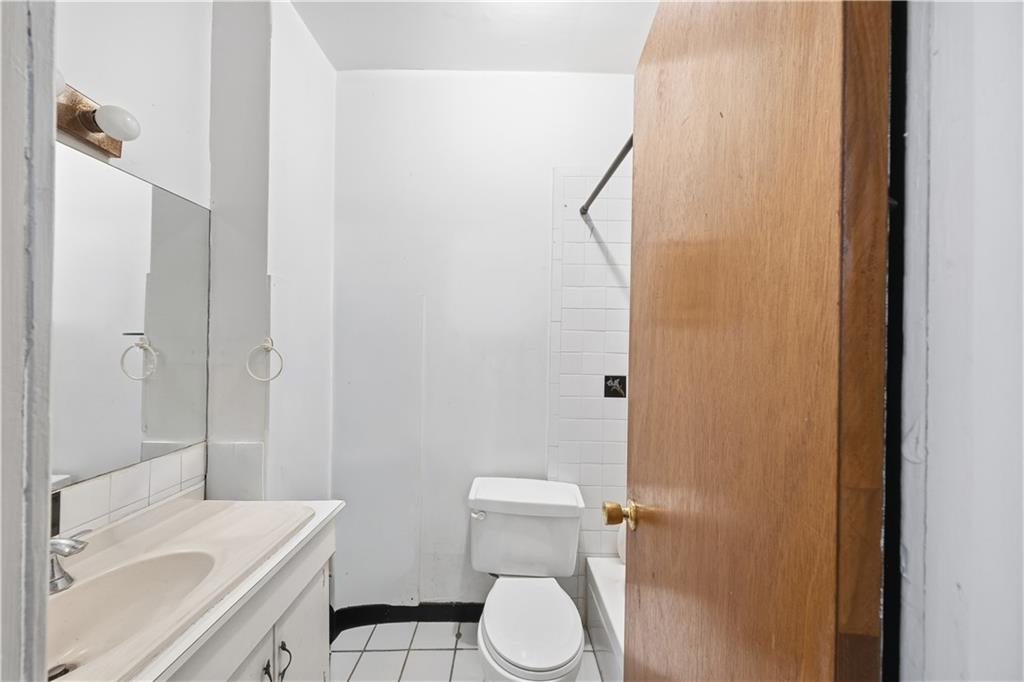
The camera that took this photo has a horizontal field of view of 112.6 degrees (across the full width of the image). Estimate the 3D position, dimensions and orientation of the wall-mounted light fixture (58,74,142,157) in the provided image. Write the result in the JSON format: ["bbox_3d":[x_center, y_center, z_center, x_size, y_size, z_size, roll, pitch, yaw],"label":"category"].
[{"bbox_3d":[-1.066,-0.580,0.745,0.140,0.115,0.460,1,0,-1],"label":"wall-mounted light fixture"}]

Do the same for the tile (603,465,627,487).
[{"bbox_3d":[0.501,0.659,1.675,0.107,0.107,0.010,1,0,0],"label":"tile"}]

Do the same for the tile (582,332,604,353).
[{"bbox_3d":[0.406,0.005,1.680,0.107,0.107,0.010,1,0,0],"label":"tile"}]

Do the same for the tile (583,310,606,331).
[{"bbox_3d":[0.406,-0.108,1.691,0.108,0.108,0.010,1,-1,1],"label":"tile"}]

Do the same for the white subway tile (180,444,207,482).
[{"bbox_3d":[-1.199,0.465,1.283,0.010,0.108,0.098,1,-1,0],"label":"white subway tile"}]

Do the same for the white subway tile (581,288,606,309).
[{"bbox_3d":[0.411,-0.211,1.682,0.107,0.107,0.010,1,0,0],"label":"white subway tile"}]

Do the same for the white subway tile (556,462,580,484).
[{"bbox_3d":[0.282,0.656,1.675,0.107,0.107,0.010,1,0,0],"label":"white subway tile"}]

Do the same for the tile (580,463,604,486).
[{"bbox_3d":[0.393,0.663,1.687,0.108,0.108,0.010,1,0,-1],"label":"tile"}]

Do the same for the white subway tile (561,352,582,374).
[{"bbox_3d":[0.292,0.108,1.689,0.108,0.108,0.010,1,-1,1],"label":"white subway tile"}]

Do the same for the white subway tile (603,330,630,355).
[{"bbox_3d":[0.518,0.005,1.693,0.108,0.108,0.010,1,0,-1],"label":"white subway tile"}]

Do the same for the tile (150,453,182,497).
[{"bbox_3d":[-1.107,0.423,1.093,0.010,0.112,0.108,1,0,0],"label":"tile"}]

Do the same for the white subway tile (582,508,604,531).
[{"bbox_3d":[0.384,0.873,1.679,0.108,0.108,0.010,1,-1,1],"label":"white subway tile"}]

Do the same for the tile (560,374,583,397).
[{"bbox_3d":[0.296,0.221,1.696,0.108,0.108,0.010,1,0,0],"label":"tile"}]

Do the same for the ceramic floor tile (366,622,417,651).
[{"bbox_3d":[-0.573,1.388,1.604,0.203,0.010,0.160,1,0,0],"label":"ceramic floor tile"}]

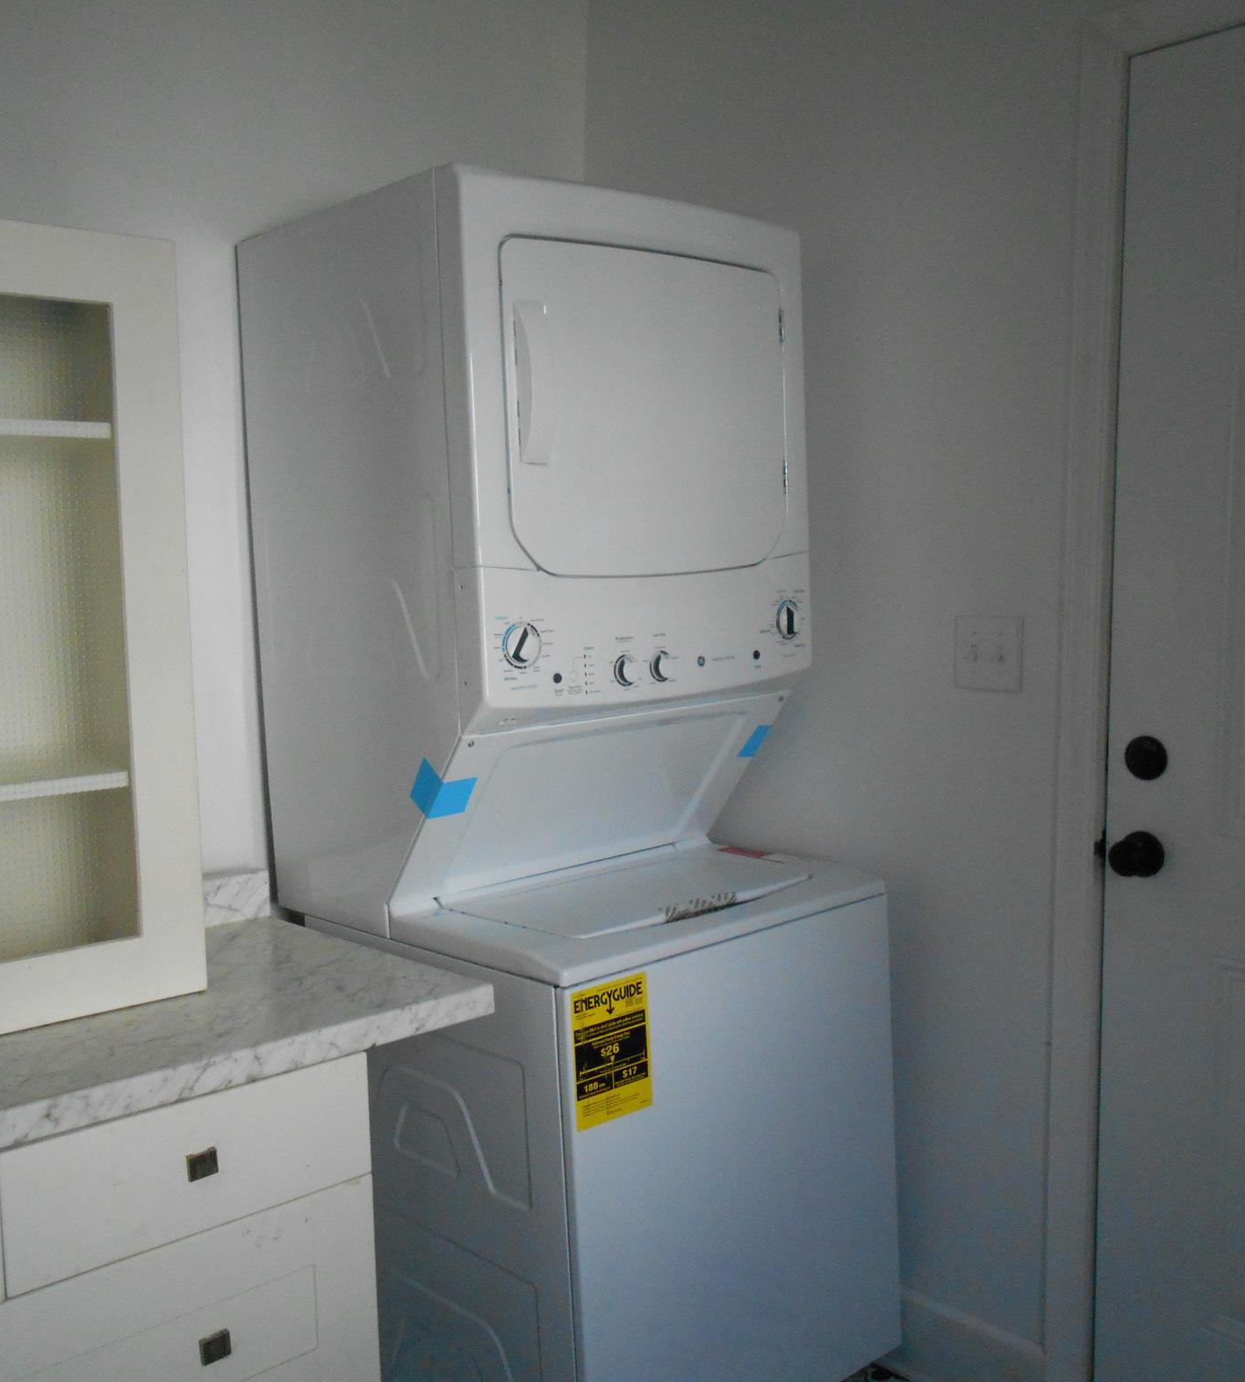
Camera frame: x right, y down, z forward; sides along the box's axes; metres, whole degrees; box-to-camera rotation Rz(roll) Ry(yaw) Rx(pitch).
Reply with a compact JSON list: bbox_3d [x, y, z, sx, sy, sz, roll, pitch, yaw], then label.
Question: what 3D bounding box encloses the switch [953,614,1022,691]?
[{"bbox_3d":[0.571,-0.058,2.158,0.015,0.115,0.117,-6,8,-42],"label":"switch"}]

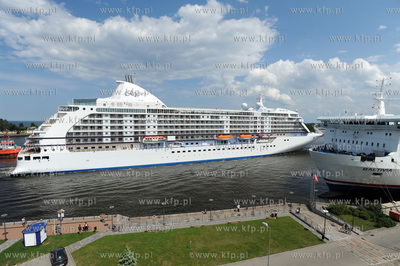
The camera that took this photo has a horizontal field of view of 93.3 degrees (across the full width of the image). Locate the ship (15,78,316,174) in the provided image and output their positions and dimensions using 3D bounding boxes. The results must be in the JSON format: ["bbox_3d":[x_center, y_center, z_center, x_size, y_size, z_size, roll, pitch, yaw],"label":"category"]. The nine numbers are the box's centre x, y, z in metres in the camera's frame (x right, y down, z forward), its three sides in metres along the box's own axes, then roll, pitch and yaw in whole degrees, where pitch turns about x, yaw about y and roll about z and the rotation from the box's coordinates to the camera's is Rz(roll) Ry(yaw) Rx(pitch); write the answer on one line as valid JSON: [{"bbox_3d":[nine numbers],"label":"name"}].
[{"bbox_3d":[11.558,-8.328,126.678,207.300,49.500,28.800,-1,4,-21],"label":"ship"}]

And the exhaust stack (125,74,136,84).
[{"bbox_3d":[-39.749,-30.450,107.000,4.800,4.600,3.600,-1,4,-21],"label":"exhaust stack"}]

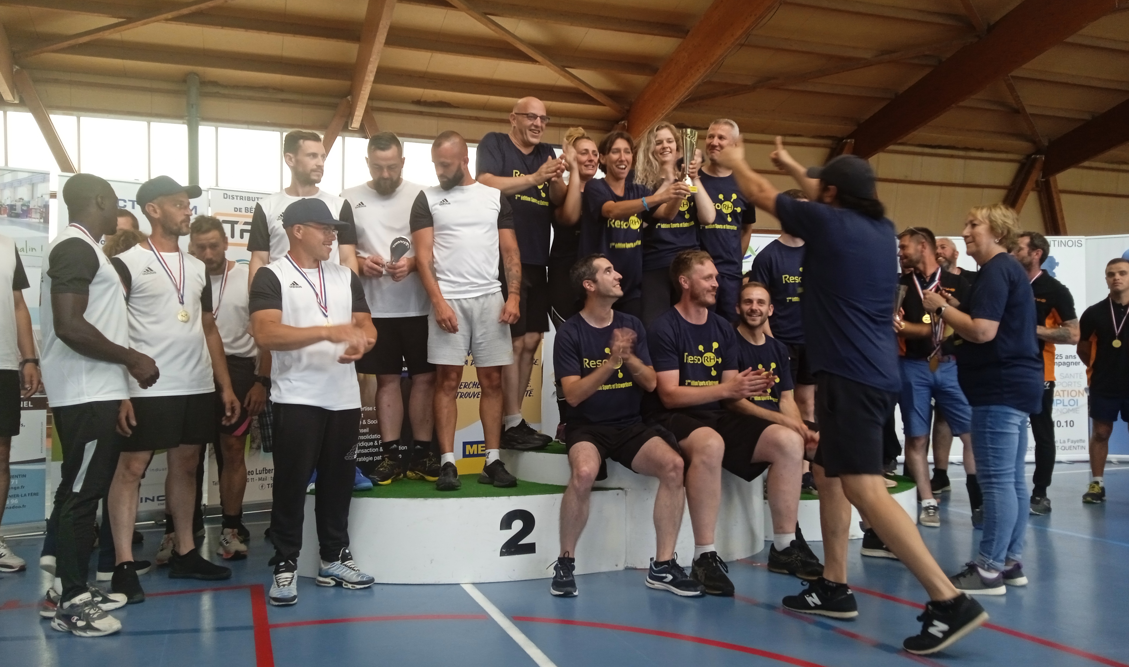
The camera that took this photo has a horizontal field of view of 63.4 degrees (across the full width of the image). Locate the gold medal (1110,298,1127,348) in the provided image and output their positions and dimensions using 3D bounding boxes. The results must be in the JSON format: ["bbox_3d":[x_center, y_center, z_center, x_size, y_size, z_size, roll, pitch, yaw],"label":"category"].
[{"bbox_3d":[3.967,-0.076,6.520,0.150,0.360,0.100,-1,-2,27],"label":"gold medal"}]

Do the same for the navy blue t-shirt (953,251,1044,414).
[{"bbox_3d":[1.869,-0.006,3.930,0.370,0.700,0.500,-1,-1,24],"label":"navy blue t-shirt"}]

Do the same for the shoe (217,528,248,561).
[{"bbox_3d":[-1.707,1.070,4.668,0.105,0.125,0.290,0,-2,-35],"label":"shoe"}]

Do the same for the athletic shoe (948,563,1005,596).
[{"bbox_3d":[1.791,1.077,3.996,0.260,0.115,0.095,0,-1,3],"label":"athletic shoe"}]

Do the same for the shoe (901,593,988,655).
[{"bbox_3d":[1.245,0.951,3.016,0.285,0.130,0.105,-33,-11,16],"label":"shoe"}]

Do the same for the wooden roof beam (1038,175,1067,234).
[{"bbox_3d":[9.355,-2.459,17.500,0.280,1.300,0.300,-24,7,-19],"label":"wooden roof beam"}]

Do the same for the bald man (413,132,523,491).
[{"bbox_3d":[-0.469,-0.105,4.430,0.530,1.720,0.360,0,-1,-6],"label":"bald man"}]

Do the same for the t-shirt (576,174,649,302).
[{"bbox_3d":[0.275,-0.512,5.000,0.420,0.680,0.280,0,-1,-15],"label":"t-shirt"}]

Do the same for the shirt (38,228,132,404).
[{"bbox_3d":[-1.855,-0.067,3.540,0.300,0.690,0.440,0,-1,-16],"label":"shirt"}]

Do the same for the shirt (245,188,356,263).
[{"bbox_3d":[-1.310,-0.370,4.550,0.540,0.700,0.280,0,-1,-16],"label":"shirt"}]

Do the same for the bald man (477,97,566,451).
[{"bbox_3d":[-0.218,-0.303,4.655,0.500,1.790,0.420,1,-2,-41],"label":"bald man"}]

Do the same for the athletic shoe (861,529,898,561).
[{"bbox_3d":[1.612,1.029,4.460,0.295,0.125,0.110,-1,-1,33],"label":"athletic shoe"}]

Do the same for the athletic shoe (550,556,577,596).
[{"bbox_3d":[0.002,1.060,4.020,0.110,0.115,0.285,0,-1,2],"label":"athletic shoe"}]

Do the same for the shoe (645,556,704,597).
[{"bbox_3d":[0.487,1.075,4.040,0.295,0.120,0.105,-1,-2,44],"label":"shoe"}]

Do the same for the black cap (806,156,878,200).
[{"bbox_3d":[1.048,-0.596,3.460,0.260,0.140,0.175,16,10,43],"label":"black cap"}]

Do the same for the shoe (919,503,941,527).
[{"bbox_3d":[2.124,1.042,5.326,0.110,0.120,0.290,-1,-1,19],"label":"shoe"}]

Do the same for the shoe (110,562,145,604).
[{"bbox_3d":[-1.857,1.056,3.878,0.105,0.120,0.290,1,-2,-37],"label":"shoe"}]

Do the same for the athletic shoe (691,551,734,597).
[{"bbox_3d":[0.638,1.031,3.948,0.110,0.135,0.300,0,-1,-20],"label":"athletic shoe"}]

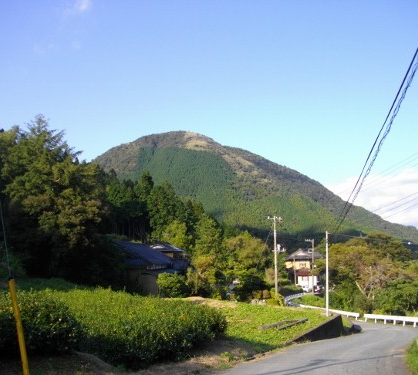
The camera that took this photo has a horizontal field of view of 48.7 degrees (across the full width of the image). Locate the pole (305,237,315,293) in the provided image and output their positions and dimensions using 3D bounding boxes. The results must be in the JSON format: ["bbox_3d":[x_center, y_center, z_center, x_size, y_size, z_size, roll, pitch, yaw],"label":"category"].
[{"bbox_3d":[18.886,14.625,86.000,1.700,10.200,0.400,-1,-7,9],"label":"pole"}]

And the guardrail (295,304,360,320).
[{"bbox_3d":[14.050,15.280,57.000,0.400,0.850,22.000,0,-12,-5],"label":"guardrail"}]

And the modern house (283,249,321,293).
[{"bbox_3d":[20.027,17.714,99.000,6.700,8.900,6.200,-4,-8,30],"label":"modern house"}]

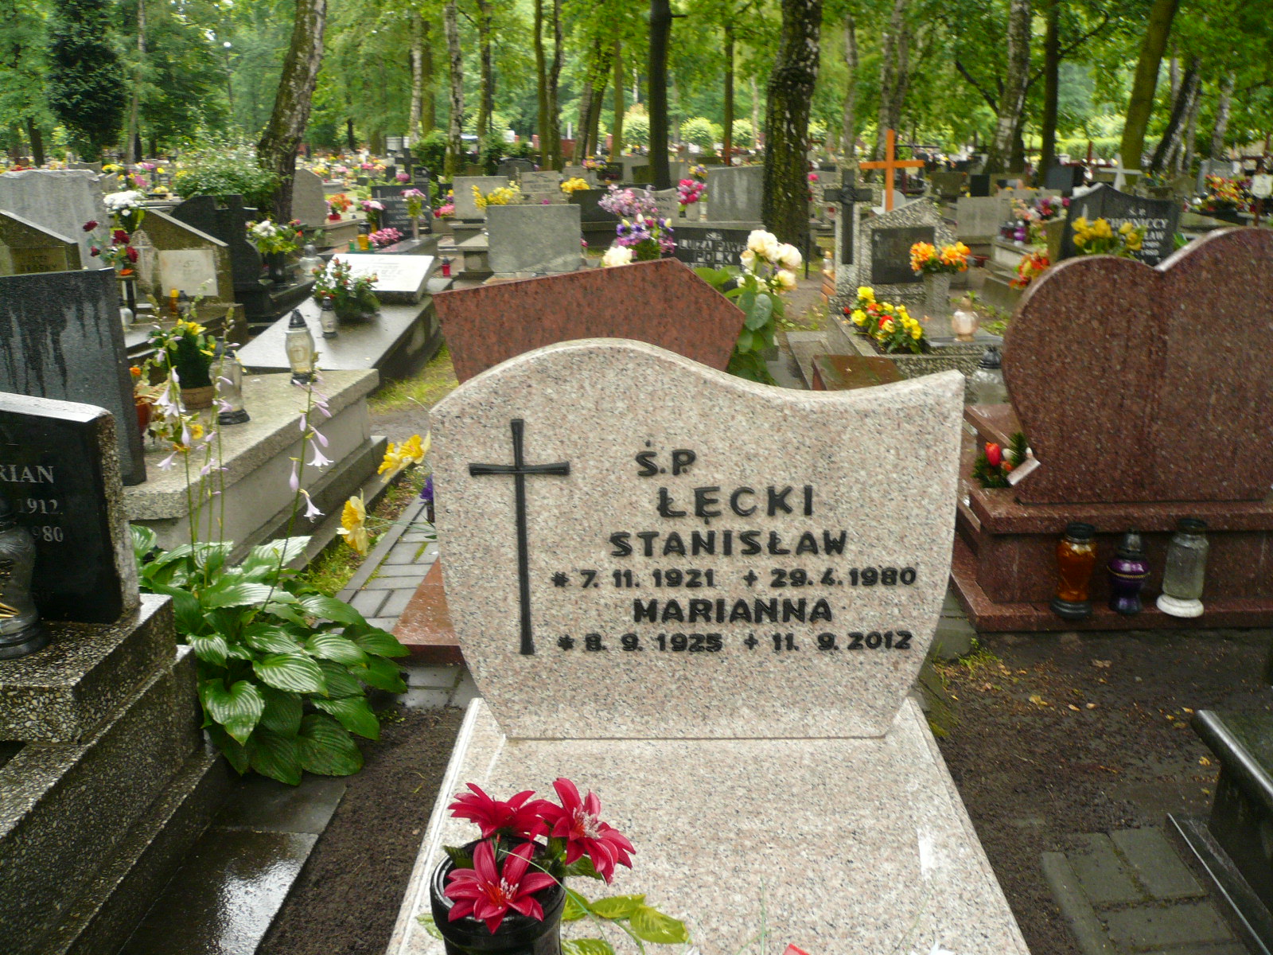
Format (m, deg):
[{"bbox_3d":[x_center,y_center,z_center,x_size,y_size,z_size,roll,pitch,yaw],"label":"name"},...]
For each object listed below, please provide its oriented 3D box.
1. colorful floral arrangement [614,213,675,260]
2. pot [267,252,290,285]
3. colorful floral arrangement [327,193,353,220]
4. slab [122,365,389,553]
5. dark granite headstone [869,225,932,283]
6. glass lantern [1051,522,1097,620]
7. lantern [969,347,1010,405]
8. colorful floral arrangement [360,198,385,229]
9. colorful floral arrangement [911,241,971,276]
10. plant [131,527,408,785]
[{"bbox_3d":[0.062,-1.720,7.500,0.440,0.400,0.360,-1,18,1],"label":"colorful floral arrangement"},{"bbox_3d":[-2.886,-1.683,8.300,0.180,0.260,0.180,-1,18,0],"label":"pot"},{"bbox_3d":[-4.461,-4.072,15.500,0.390,0.390,0.360,-1,18,1],"label":"colorful floral arrangement"},{"bbox_3d":[-1.681,-0.042,3.736,1.000,0.385,1.560,1,19,6],"label":"slab"},{"bbox_3d":[1.677,-1.395,6.473,0.396,0.349,0.050,-1,18,0],"label":"dark granite headstone"},{"bbox_3d":[1.218,0.261,2.867,0.115,0.273,0.115,0,18,2],"label":"glass lantern"},{"bbox_3d":[1.307,-0.382,3.789,0.145,0.206,0.145,0,18,2],"label":"lantern"},{"bbox_3d":[-3.231,-3.207,12.600,0.290,0.370,0.280,-1,18,1],"label":"colorful floral arrangement"},{"bbox_3d":[1.830,-1.310,6.212,0.366,0.213,0.250,0,18,2],"label":"colorful floral arrangement"},{"bbox_3d":[-0.877,0.381,2.430,0.640,0.430,0.600,-1,18,1],"label":"plant"}]

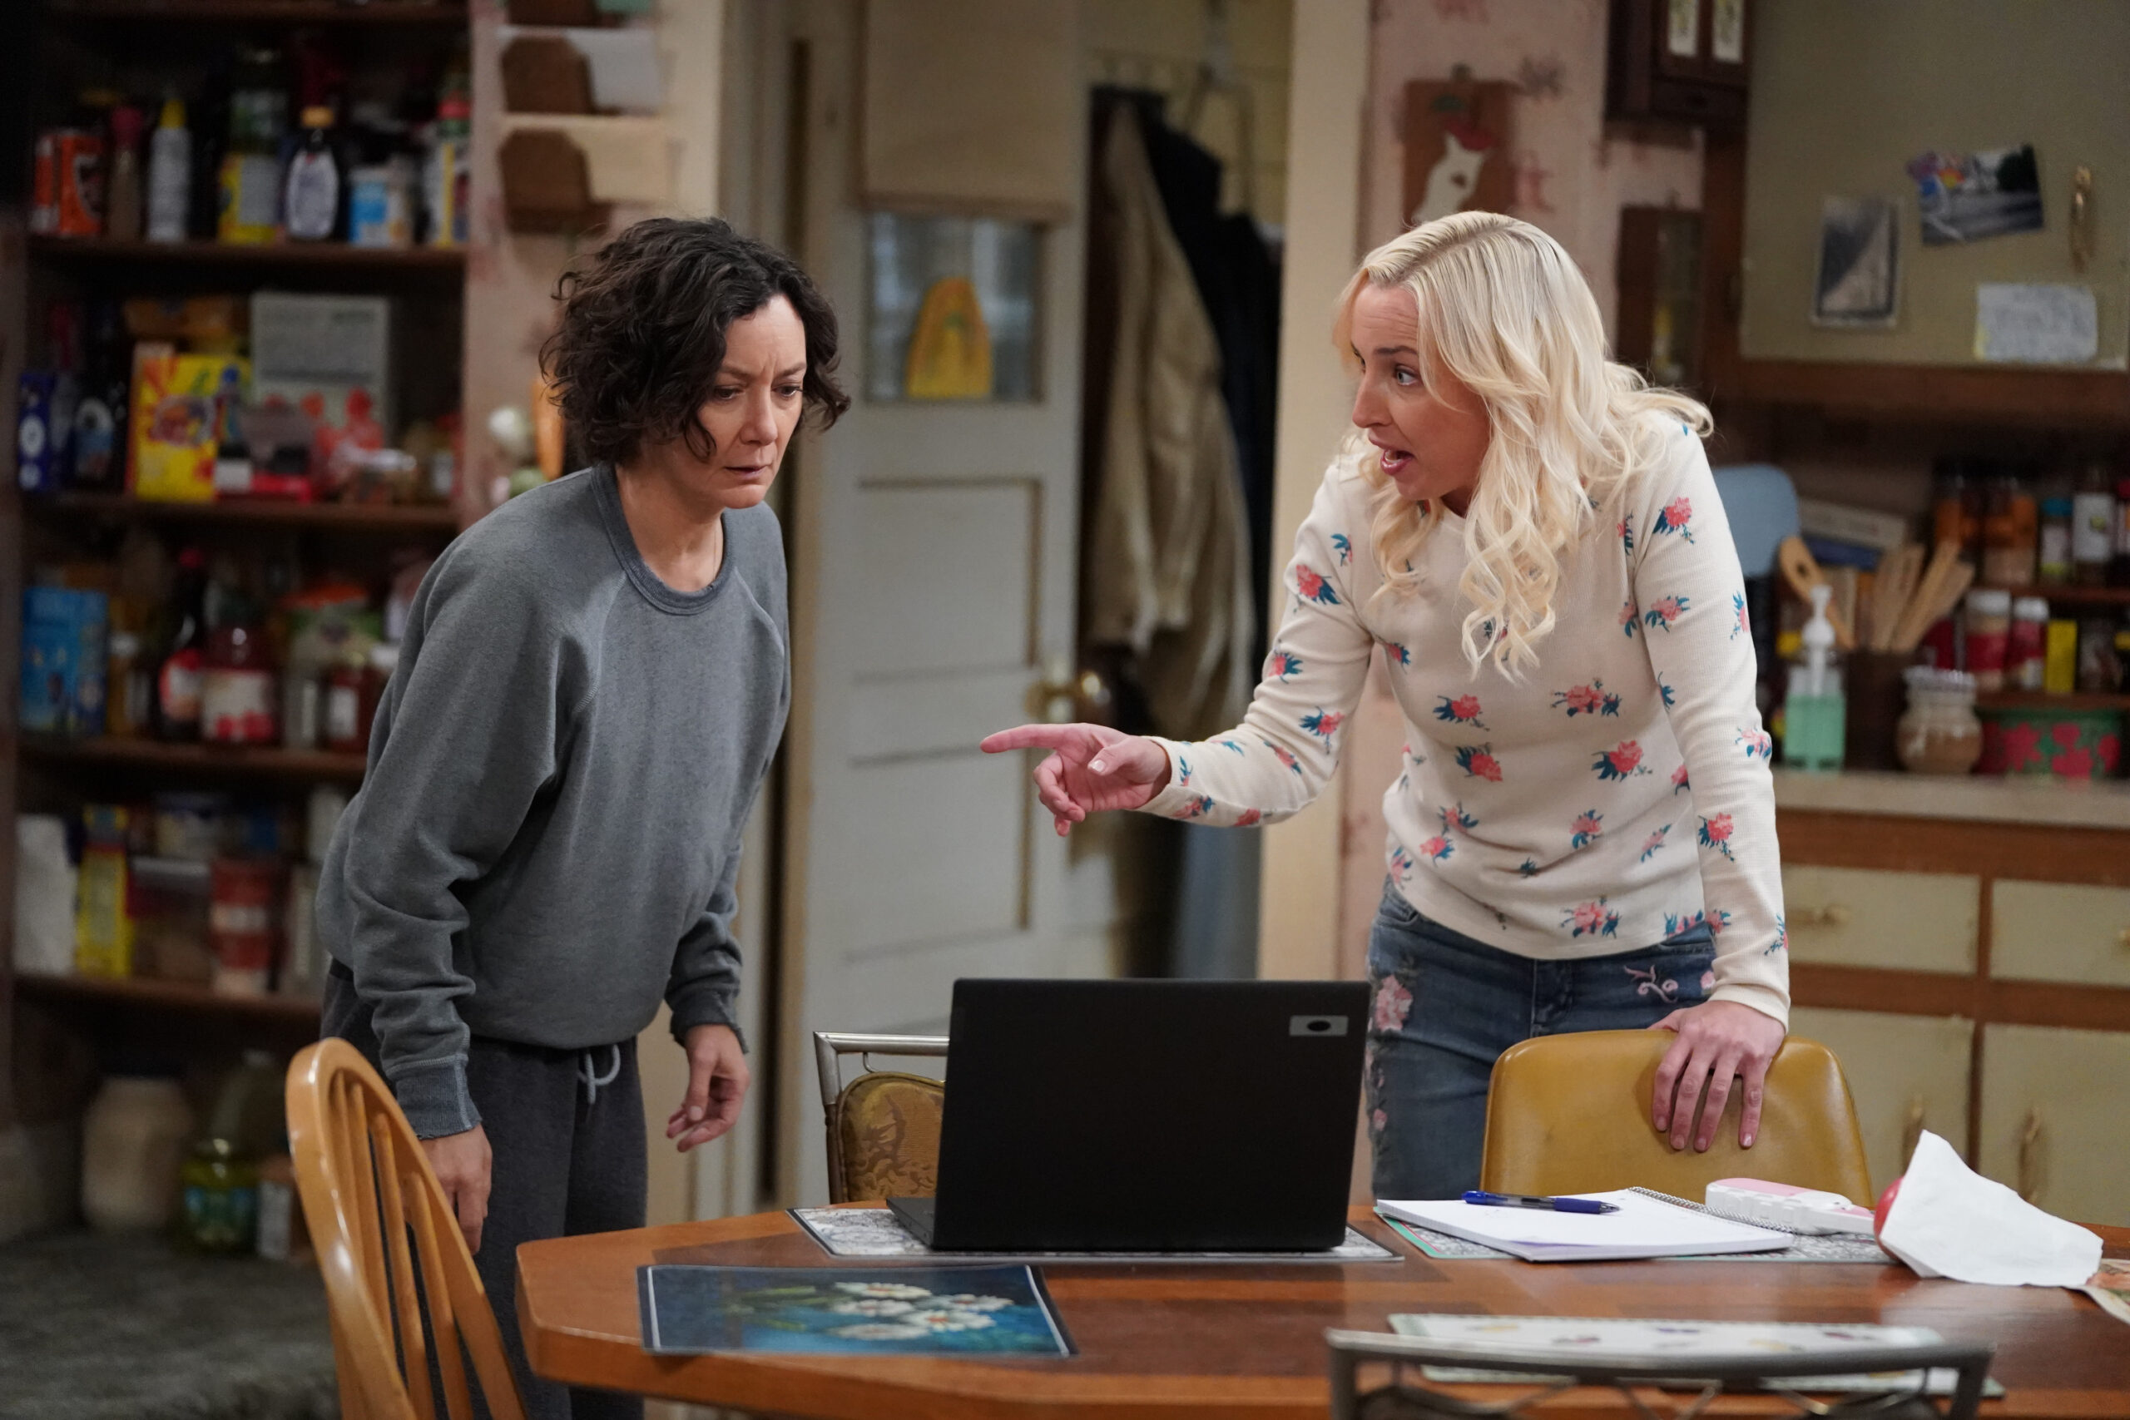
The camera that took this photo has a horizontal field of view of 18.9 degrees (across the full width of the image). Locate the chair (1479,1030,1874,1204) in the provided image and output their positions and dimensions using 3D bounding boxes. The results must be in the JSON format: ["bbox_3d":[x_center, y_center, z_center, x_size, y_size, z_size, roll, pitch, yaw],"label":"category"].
[{"bbox_3d":[0.599,0.734,5.642,0.440,0.850,0.530,1,4,-14],"label":"chair"}]

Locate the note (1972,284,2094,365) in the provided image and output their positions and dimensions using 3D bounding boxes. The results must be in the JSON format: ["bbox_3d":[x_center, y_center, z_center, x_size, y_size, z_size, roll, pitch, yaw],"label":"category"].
[{"bbox_3d":[1.140,-0.454,7.500,0.148,0.093,0.004,3,4,21],"label":"note"}]

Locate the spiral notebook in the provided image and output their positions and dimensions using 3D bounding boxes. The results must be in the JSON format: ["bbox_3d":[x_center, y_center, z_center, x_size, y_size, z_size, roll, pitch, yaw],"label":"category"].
[{"bbox_3d":[0.423,0.421,5.222,0.235,0.015,0.271,0,4,-23],"label":"spiral notebook"}]

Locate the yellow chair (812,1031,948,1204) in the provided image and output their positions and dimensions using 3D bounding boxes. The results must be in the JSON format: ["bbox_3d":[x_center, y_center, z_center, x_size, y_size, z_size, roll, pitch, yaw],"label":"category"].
[{"bbox_3d":[-0.048,0.728,5.473,0.430,0.840,0.520,2,4,6],"label":"yellow chair"}]

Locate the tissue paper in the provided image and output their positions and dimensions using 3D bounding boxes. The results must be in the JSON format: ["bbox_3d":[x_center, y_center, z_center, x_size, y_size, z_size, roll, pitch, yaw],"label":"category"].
[{"bbox_3d":[0.732,0.392,5.073,0.175,0.110,0.120,2,4,8],"label":"tissue paper"}]

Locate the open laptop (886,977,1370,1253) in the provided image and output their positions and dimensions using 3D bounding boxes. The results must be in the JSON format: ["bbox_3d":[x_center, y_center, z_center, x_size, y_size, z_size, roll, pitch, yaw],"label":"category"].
[{"bbox_3d":[0.048,0.311,5.113,0.331,0.222,0.296,1,4,-10],"label":"open laptop"}]

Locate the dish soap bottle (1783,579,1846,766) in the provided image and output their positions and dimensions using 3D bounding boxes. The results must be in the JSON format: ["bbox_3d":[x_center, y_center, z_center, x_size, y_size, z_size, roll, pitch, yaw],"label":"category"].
[{"bbox_3d":[0.879,-0.037,7.500,0.070,0.220,0.055,3,4,12],"label":"dish soap bottle"}]

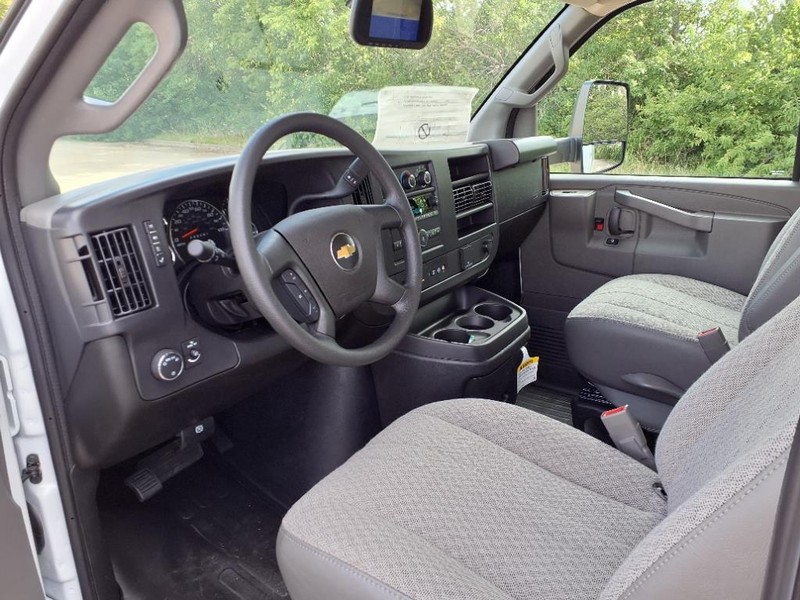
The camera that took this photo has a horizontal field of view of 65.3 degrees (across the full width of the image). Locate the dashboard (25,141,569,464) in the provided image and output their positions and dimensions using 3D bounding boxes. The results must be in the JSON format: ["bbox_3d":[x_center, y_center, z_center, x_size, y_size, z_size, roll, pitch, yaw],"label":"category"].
[{"bbox_3d":[-0.064,-0.165,1.415,0.390,0.380,1.670,10,18,31],"label":"dashboard"}]

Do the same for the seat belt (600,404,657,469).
[{"bbox_3d":[0.406,0.249,1.099,0.055,0.130,0.030,-32,-5,35],"label":"seat belt"}]

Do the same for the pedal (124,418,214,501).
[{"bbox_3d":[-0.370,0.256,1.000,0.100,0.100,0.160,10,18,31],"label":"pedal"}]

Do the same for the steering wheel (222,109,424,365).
[{"bbox_3d":[-0.114,-0.085,0.960,0.100,0.388,0.388,-16,4,36],"label":"steering wheel"}]

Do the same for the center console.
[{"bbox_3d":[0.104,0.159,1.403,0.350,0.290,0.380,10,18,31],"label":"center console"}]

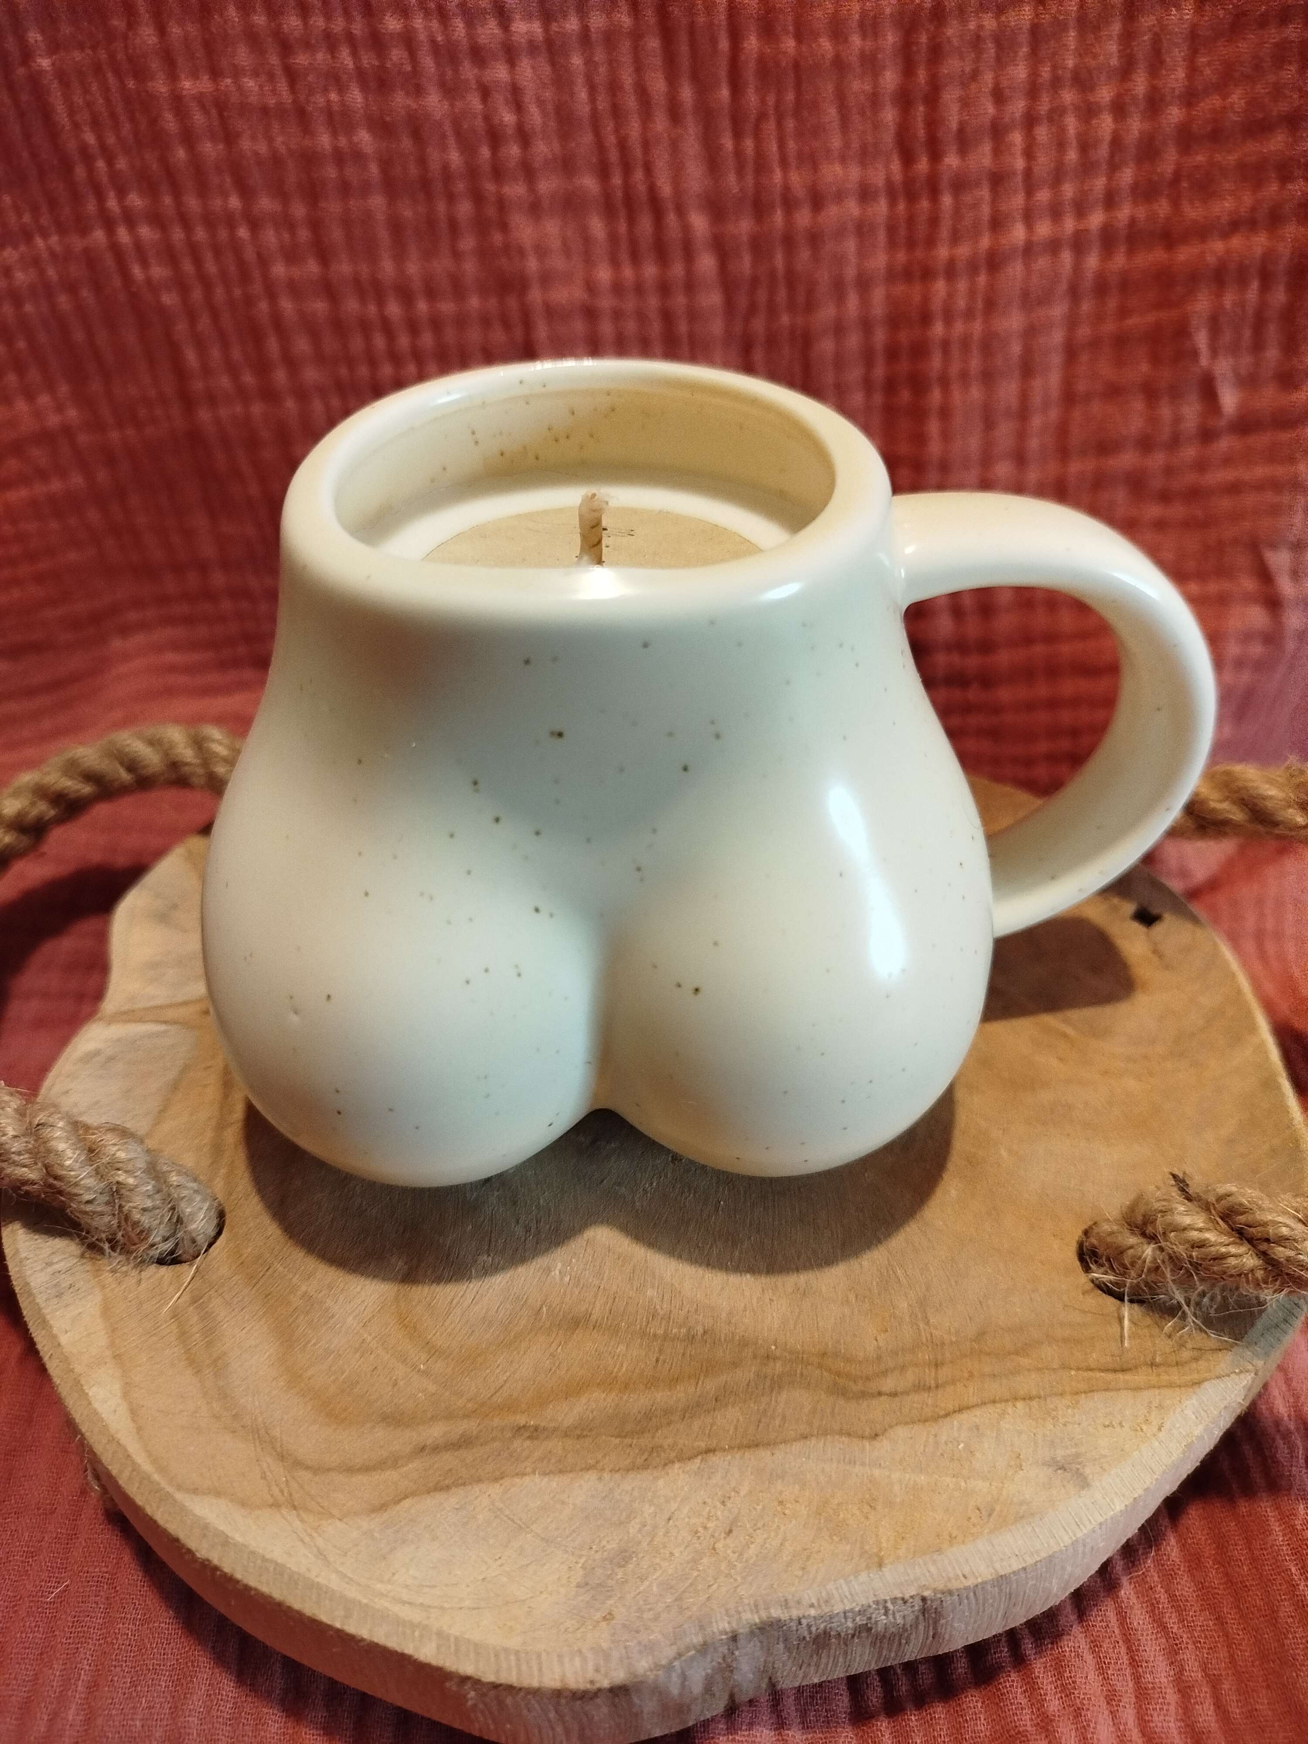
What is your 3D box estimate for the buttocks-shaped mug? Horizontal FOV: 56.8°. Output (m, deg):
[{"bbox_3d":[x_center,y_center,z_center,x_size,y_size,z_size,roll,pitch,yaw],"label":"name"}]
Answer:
[{"bbox_3d":[0.011,-0.013,0.173,0.142,0.084,0.102,-2,41,-3],"label":"buttocks-shaped mug"}]

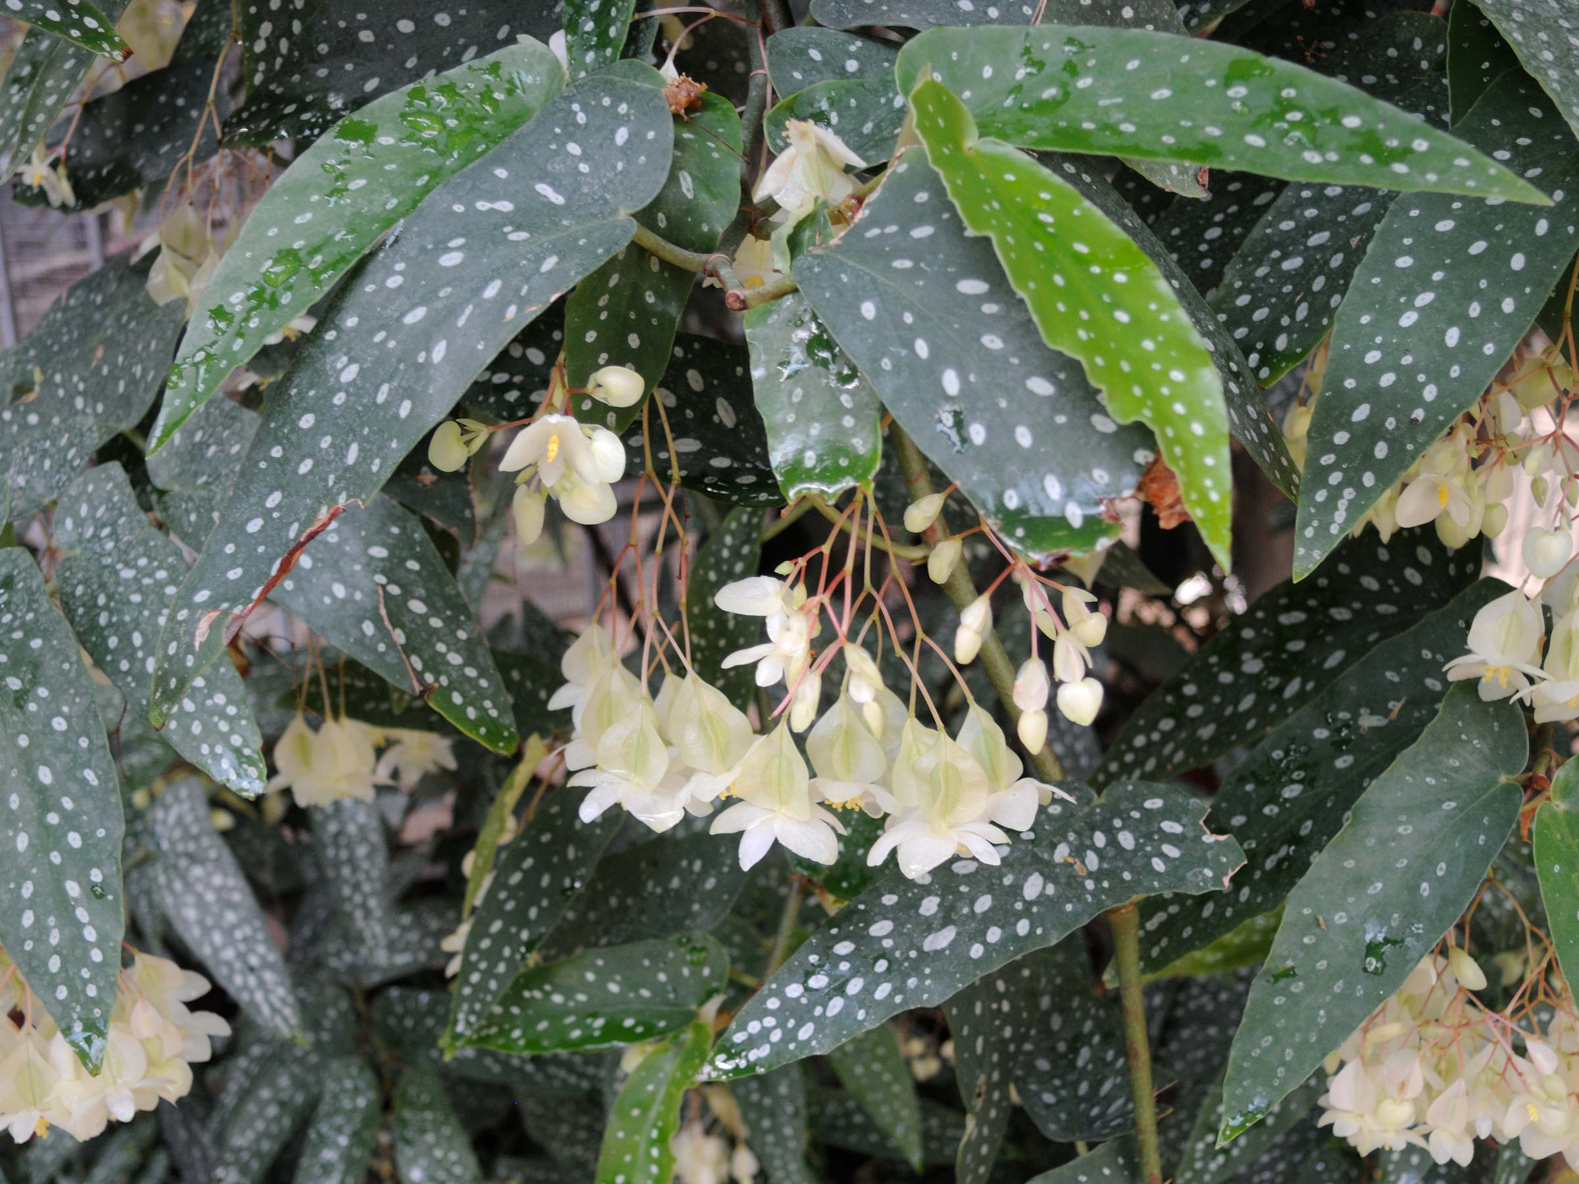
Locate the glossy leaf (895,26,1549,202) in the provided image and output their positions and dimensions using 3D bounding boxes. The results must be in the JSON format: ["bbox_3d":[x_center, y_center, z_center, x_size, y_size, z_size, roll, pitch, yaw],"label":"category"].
[{"bbox_3d":[0.130,-0.146,0.392,0.192,0.046,0.019,8,-16,6],"label":"glossy leaf"}]

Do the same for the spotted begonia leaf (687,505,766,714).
[{"bbox_3d":[-0.030,0.010,0.610,0.045,0.111,0.025,0,-11,11],"label":"spotted begonia leaf"}]

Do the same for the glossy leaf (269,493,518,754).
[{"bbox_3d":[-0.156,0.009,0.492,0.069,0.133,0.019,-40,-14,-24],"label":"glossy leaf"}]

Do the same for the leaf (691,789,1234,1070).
[{"bbox_3d":[0.071,0.120,0.459,0.200,0.021,0.061,-19,51,-14],"label":"leaf"}]

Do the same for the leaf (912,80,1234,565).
[{"bbox_3d":[0.086,-0.084,0.385,0.044,0.159,0.021,-23,-12,-8],"label":"leaf"}]

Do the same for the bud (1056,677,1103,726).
[{"bbox_3d":[0.100,0.037,0.438,0.015,0.016,0.010,0,10,0],"label":"bud"}]

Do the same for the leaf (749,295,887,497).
[{"bbox_3d":[0.008,-0.067,0.430,0.046,0.077,0.024,-8,-30,-6],"label":"leaf"}]

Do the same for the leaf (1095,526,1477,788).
[{"bbox_3d":[0.244,0.027,0.610,0.236,0.080,0.035,-26,-20,-15],"label":"leaf"}]

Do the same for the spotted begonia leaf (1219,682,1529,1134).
[{"bbox_3d":[0.220,0.120,0.480,0.066,0.193,0.035,36,-12,11],"label":"spotted begonia leaf"}]

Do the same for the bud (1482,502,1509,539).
[{"bbox_3d":[0.276,-0.028,0.500,0.010,0.014,0.009,0,10,0],"label":"bud"}]

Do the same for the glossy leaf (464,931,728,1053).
[{"bbox_3d":[-0.083,0.175,0.560,0.114,0.050,0.030,-13,-26,-10],"label":"glossy leaf"}]

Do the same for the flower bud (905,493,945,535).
[{"bbox_3d":[0.053,-0.031,0.500,0.019,0.013,0.011,-43,0,-6],"label":"flower bud"}]

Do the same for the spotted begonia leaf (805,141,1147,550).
[{"bbox_3d":[0.064,-0.088,0.465,0.088,0.161,0.045,-30,-18,-6],"label":"spotted begonia leaf"}]

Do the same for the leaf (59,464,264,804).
[{"bbox_3d":[-0.269,0.015,0.560,0.066,0.165,0.035,-27,-14,-10],"label":"leaf"}]

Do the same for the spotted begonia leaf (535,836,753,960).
[{"bbox_3d":[-0.067,0.133,0.569,0.094,0.014,0.055,-15,44,-18],"label":"spotted begonia leaf"}]

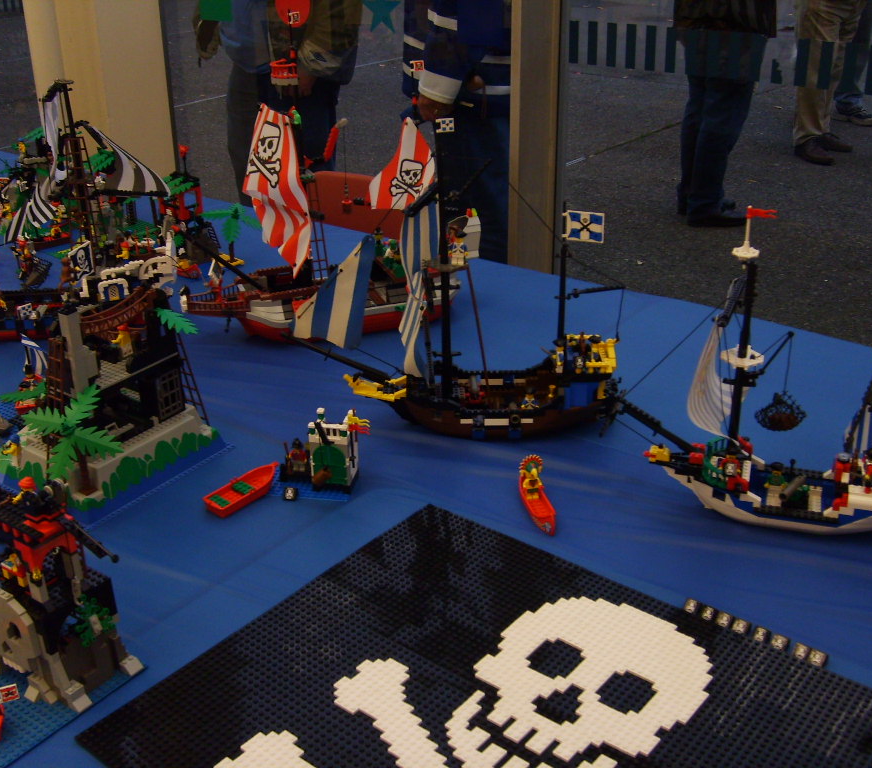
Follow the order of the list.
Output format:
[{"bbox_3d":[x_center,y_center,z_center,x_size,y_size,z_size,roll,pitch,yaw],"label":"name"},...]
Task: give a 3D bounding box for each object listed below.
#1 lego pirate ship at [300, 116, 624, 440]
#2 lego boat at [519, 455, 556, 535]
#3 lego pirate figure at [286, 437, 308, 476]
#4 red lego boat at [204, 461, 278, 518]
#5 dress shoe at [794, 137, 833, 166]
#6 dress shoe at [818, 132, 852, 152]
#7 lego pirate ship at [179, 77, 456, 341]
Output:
[{"bbox_3d":[0.016,-0.130,1.346,0.452,0.434,0.150,0,26,1],"label":"lego pirate ship"},{"bbox_3d":[0.124,0.126,1.245,0.036,0.058,0.108,-7,27,-13],"label":"lego boat"},{"bbox_3d":[-0.177,0.091,1.314,0.031,0.047,0.022,3,26,7],"label":"lego pirate figure"},{"bbox_3d":[-0.234,0.129,1.289,0.045,0.021,0.119,17,31,32],"label":"red lego boat"},{"bbox_3d":[2.194,-1.351,5.985,0.105,0.105,0.287,-17,30,-30],"label":"dress shoe"},{"bbox_3d":[2.382,-1.474,6.255,0.287,0.100,0.105,22,34,39],"label":"dress shoe"},{"bbox_3d":[-0.185,-0.319,1.659,0.482,0.510,0.170,-10,27,-18],"label":"lego pirate ship"}]

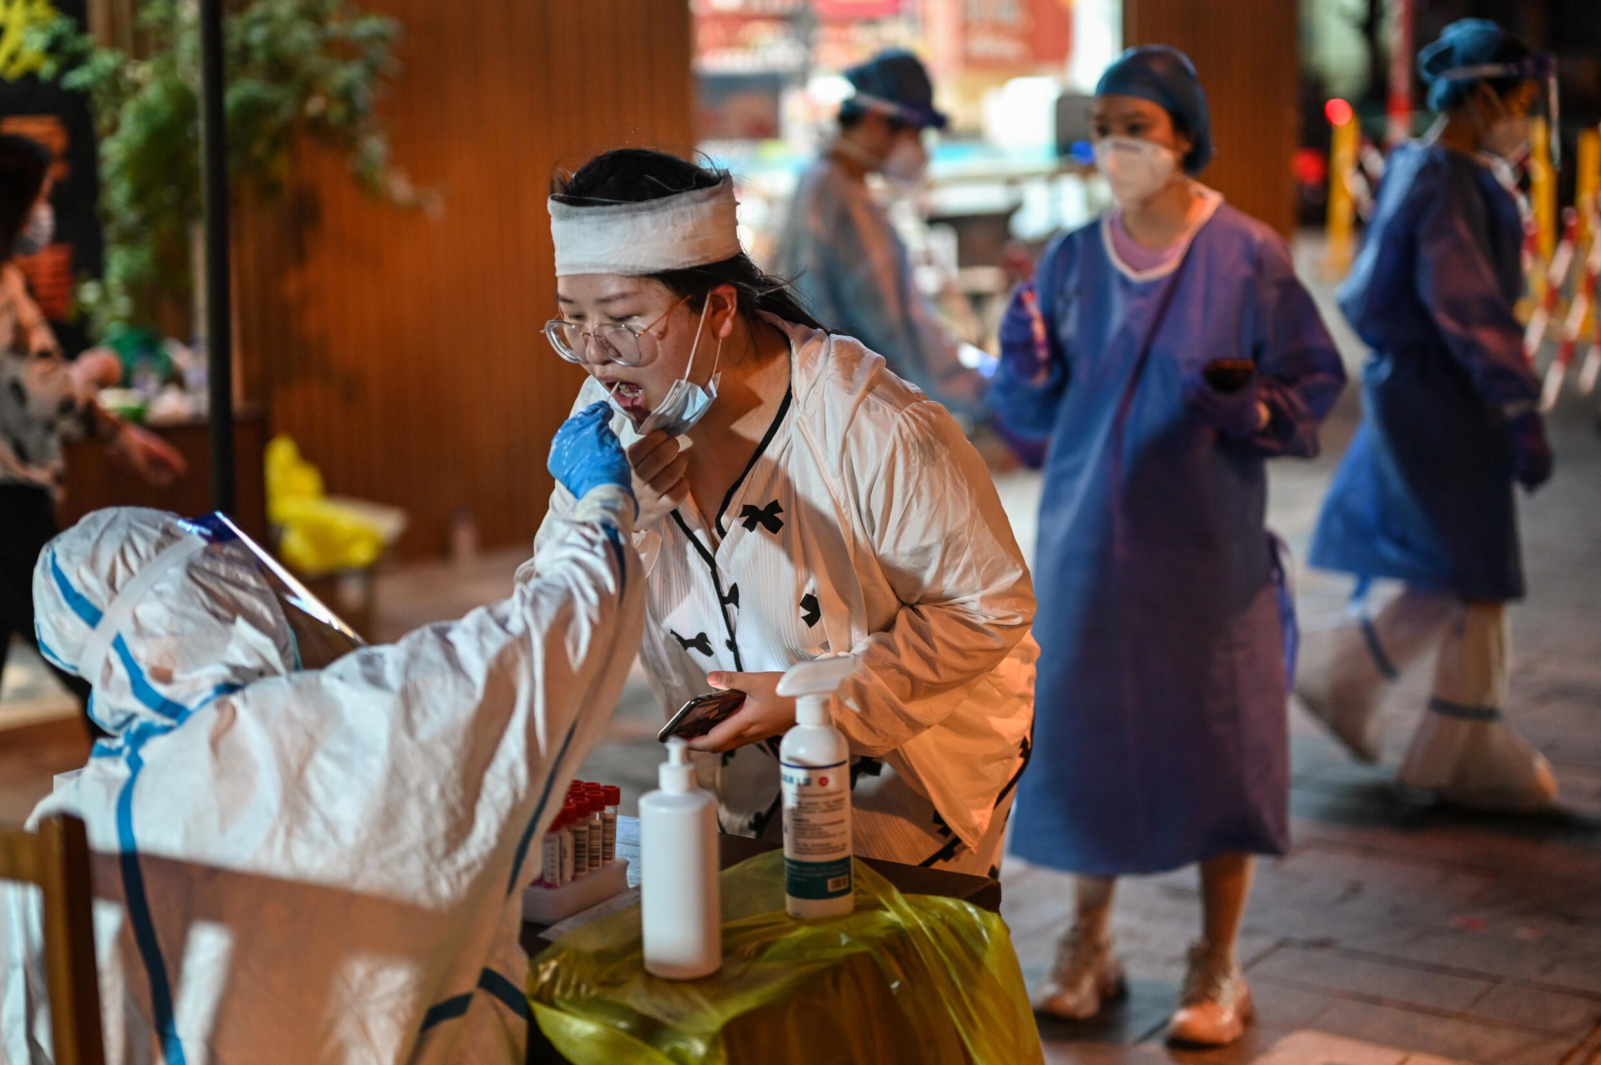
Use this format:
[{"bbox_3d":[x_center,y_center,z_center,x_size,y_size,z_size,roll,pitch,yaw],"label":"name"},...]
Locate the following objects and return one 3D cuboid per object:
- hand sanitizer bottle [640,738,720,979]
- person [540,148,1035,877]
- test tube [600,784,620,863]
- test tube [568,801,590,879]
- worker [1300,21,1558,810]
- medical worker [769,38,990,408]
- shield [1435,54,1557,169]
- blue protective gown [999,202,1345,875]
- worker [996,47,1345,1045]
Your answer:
[{"bbox_3d":[-0.107,0.289,2.001,0.072,0.212,0.074,-3,11,-11],"label":"hand sanitizer bottle"},{"bbox_3d":[0.029,0.337,2.378,0.520,1.490,0.600,8,14,37],"label":"person"},{"bbox_3d":[-0.187,0.296,2.188,0.017,0.097,0.017,0,11,6],"label":"test tube"},{"bbox_3d":[-0.211,0.306,2.154,0.017,0.097,0.017,0,11,6],"label":"test tube"},{"bbox_3d":[1.373,-0.234,4.766,0.560,1.680,0.500,0,11,2],"label":"worker"},{"bbox_3d":[0.192,-0.256,5.044,0.500,1.645,0.500,2,11,11],"label":"medical worker"},{"bbox_3d":[1.447,-0.876,4.631,0.250,0.235,0.200,-7,10,6],"label":"shield"},{"bbox_3d":[0.597,0.023,3.622,0.560,1.120,0.420,4,12,23],"label":"blue protective gown"},{"bbox_3d":[0.597,0.028,3.623,0.560,1.620,0.440,4,12,23],"label":"worker"}]

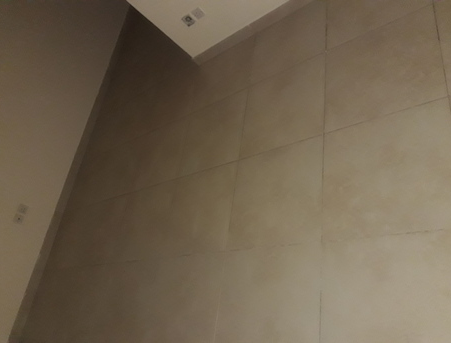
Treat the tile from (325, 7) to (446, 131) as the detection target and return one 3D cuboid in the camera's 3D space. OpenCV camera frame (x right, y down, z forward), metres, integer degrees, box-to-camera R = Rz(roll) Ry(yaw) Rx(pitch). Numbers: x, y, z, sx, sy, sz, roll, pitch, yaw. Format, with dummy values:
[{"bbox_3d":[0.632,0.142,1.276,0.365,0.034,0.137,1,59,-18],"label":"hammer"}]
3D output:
[{"bbox_3d":[0.797,-0.526,1.878,0.600,0.010,0.600,-16,54,40],"label":"tile"}]

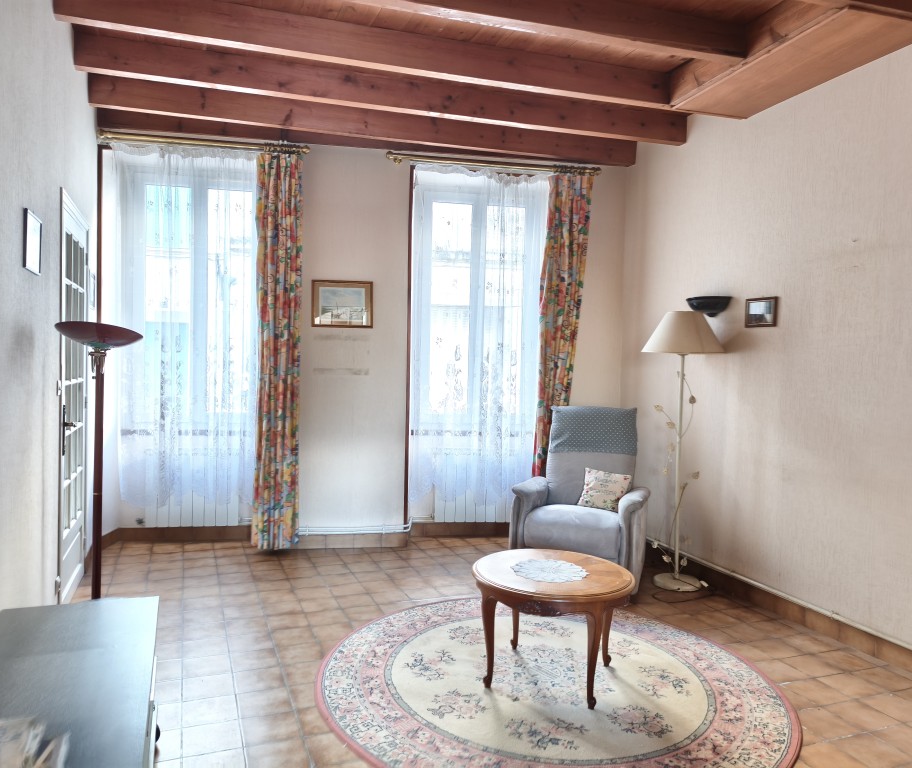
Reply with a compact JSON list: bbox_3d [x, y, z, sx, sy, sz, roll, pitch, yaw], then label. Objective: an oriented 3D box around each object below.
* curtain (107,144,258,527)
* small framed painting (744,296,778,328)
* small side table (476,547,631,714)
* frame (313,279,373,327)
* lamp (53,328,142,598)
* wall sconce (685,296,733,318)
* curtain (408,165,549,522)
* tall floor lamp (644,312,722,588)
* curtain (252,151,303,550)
[{"bbox_3d":[-1.909,-0.349,4.789,0.992,2.587,0.102,1,1,-9],"label":"curtain"},{"bbox_3d":[1.816,-0.423,4.064,0.020,0.168,0.239,1,2,-22],"label":"small framed painting"},{"bbox_3d":[0.419,1.071,3.048,0.695,0.485,0.599,2,3,21],"label":"small side table"},{"bbox_3d":[-0.817,-0.573,4.913,0.431,0.333,0.025,1,2,-12],"label":"frame"},{"bbox_3d":[-1.560,0.493,2.953,0.375,1.528,0.375,1,2,-22],"label":"lamp"},{"bbox_3d":[1.604,-0.484,4.413,0.161,0.137,0.333,1,2,-22],"label":"wall sconce"},{"bbox_3d":[0.205,-0.280,5.273,1.150,2.732,0.200,1,2,-12],"label":"curtain"},{"bbox_3d":[1.440,0.420,4.348,0.519,1.745,0.519,1,2,-22],"label":"tall floor lamp"},{"bbox_3d":[-1.240,-0.211,4.732,0.320,2.763,0.150,1,2,-12],"label":"curtain"}]

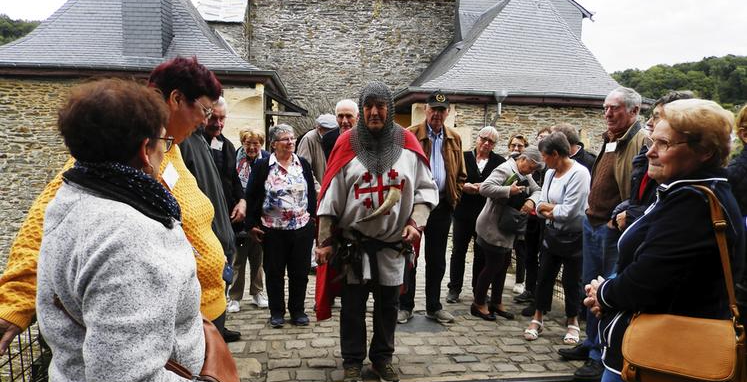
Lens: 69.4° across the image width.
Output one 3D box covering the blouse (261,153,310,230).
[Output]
[{"bbox_3d":[-0.717,0.004,4.420,0.460,0.620,0.300,0,5,-12],"label":"blouse"}]

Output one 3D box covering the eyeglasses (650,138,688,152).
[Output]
[{"bbox_3d":[0.880,-0.137,1.526,0.140,0.042,0.137,-6,5,3],"label":"eyeglasses"}]

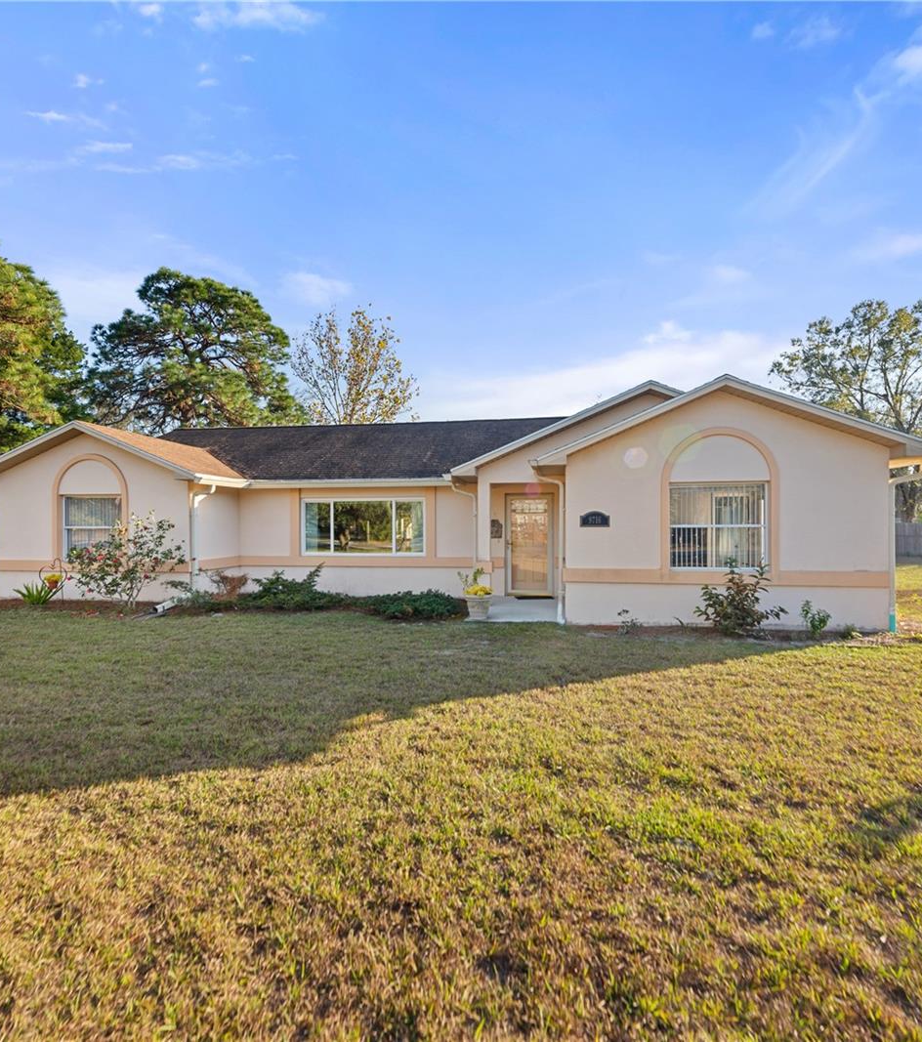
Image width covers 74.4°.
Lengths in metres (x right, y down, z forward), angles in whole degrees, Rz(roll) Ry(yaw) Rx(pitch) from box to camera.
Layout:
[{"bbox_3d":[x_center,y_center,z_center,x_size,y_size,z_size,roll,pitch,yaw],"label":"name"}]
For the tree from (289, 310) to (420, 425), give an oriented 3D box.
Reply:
[{"bbox_3d":[-4.747,-3.807,27.000,6.000,11.300,5.600,0,-1,10],"label":"tree"}]

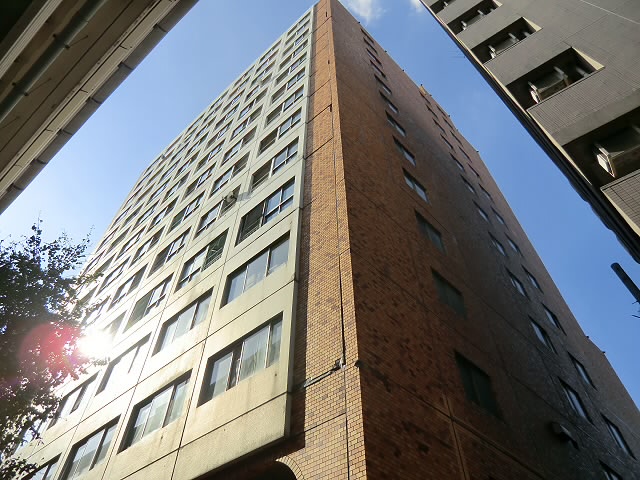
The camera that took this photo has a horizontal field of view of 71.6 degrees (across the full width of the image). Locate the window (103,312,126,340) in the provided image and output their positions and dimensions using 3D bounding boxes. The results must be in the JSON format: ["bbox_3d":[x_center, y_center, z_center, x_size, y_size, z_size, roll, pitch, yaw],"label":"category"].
[{"bbox_3d":[-8.910,4.146,18.430,2.559,1.564,0.200,-35,-59,24],"label":"window"}]

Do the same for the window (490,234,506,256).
[{"bbox_3d":[8.835,0.330,22.095,1.259,1.137,0.150,37,-61,-25],"label":"window"}]

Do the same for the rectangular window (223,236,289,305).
[{"bbox_3d":[-1.718,0.870,12.139,2.580,1.340,0.160,-35,-60,24],"label":"rectangular window"}]

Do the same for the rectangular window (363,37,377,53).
[{"bbox_3d":[3.682,-14.148,32.596,1.368,1.029,0.150,37,-61,-25],"label":"rectangular window"}]

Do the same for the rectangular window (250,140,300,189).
[{"bbox_3d":[-1.619,-2.661,16.232,2.312,1.421,0.150,-35,-60,24],"label":"rectangular window"}]

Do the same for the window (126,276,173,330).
[{"bbox_3d":[-6.476,2.452,17.081,2.559,1.564,0.200,-35,-59,24],"label":"window"}]

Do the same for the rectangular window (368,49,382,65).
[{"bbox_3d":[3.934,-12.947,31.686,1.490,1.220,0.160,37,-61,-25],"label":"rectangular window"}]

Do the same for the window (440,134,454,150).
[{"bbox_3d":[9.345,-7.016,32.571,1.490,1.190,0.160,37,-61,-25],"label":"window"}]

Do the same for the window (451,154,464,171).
[{"bbox_3d":[8.864,-4.863,28.779,1.360,1.150,0.180,37,-60,-25],"label":"window"}]

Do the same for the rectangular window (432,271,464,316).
[{"bbox_3d":[3.720,1.619,12.760,1.460,1.310,0.160,37,-61,-25],"label":"rectangular window"}]

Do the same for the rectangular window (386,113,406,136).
[{"bbox_3d":[3.794,-5.605,22.083,1.510,1.342,0.160,37,-60,-26],"label":"rectangular window"}]

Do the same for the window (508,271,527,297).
[{"bbox_3d":[8.805,2.098,19.877,1.360,1.150,0.180,37,-60,-25],"label":"window"}]

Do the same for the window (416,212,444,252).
[{"bbox_3d":[3.773,-0.119,15.156,1.510,1.342,0.160,37,-60,-26],"label":"window"}]

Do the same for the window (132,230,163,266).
[{"bbox_3d":[-8.537,0.426,22.123,2.312,1.421,0.150,-35,-60,24],"label":"window"}]

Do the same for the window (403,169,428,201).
[{"bbox_3d":[3.780,-1.954,17.473,1.510,1.342,0.160,37,-60,-26],"label":"window"}]

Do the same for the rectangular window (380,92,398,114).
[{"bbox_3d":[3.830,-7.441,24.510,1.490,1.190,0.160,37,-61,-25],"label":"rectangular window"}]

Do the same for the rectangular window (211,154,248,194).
[{"bbox_3d":[-4.071,-2.919,20.436,2.559,1.475,0.200,-35,-59,24],"label":"rectangular window"}]

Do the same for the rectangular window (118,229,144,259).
[{"bbox_3d":[-10.836,0.267,25.618,2.312,1.421,0.150,-35,-60,24],"label":"rectangular window"}]

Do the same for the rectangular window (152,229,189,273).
[{"bbox_3d":[-6.272,0.578,18.678,2.400,1.500,0.200,-35,-60,24],"label":"rectangular window"}]

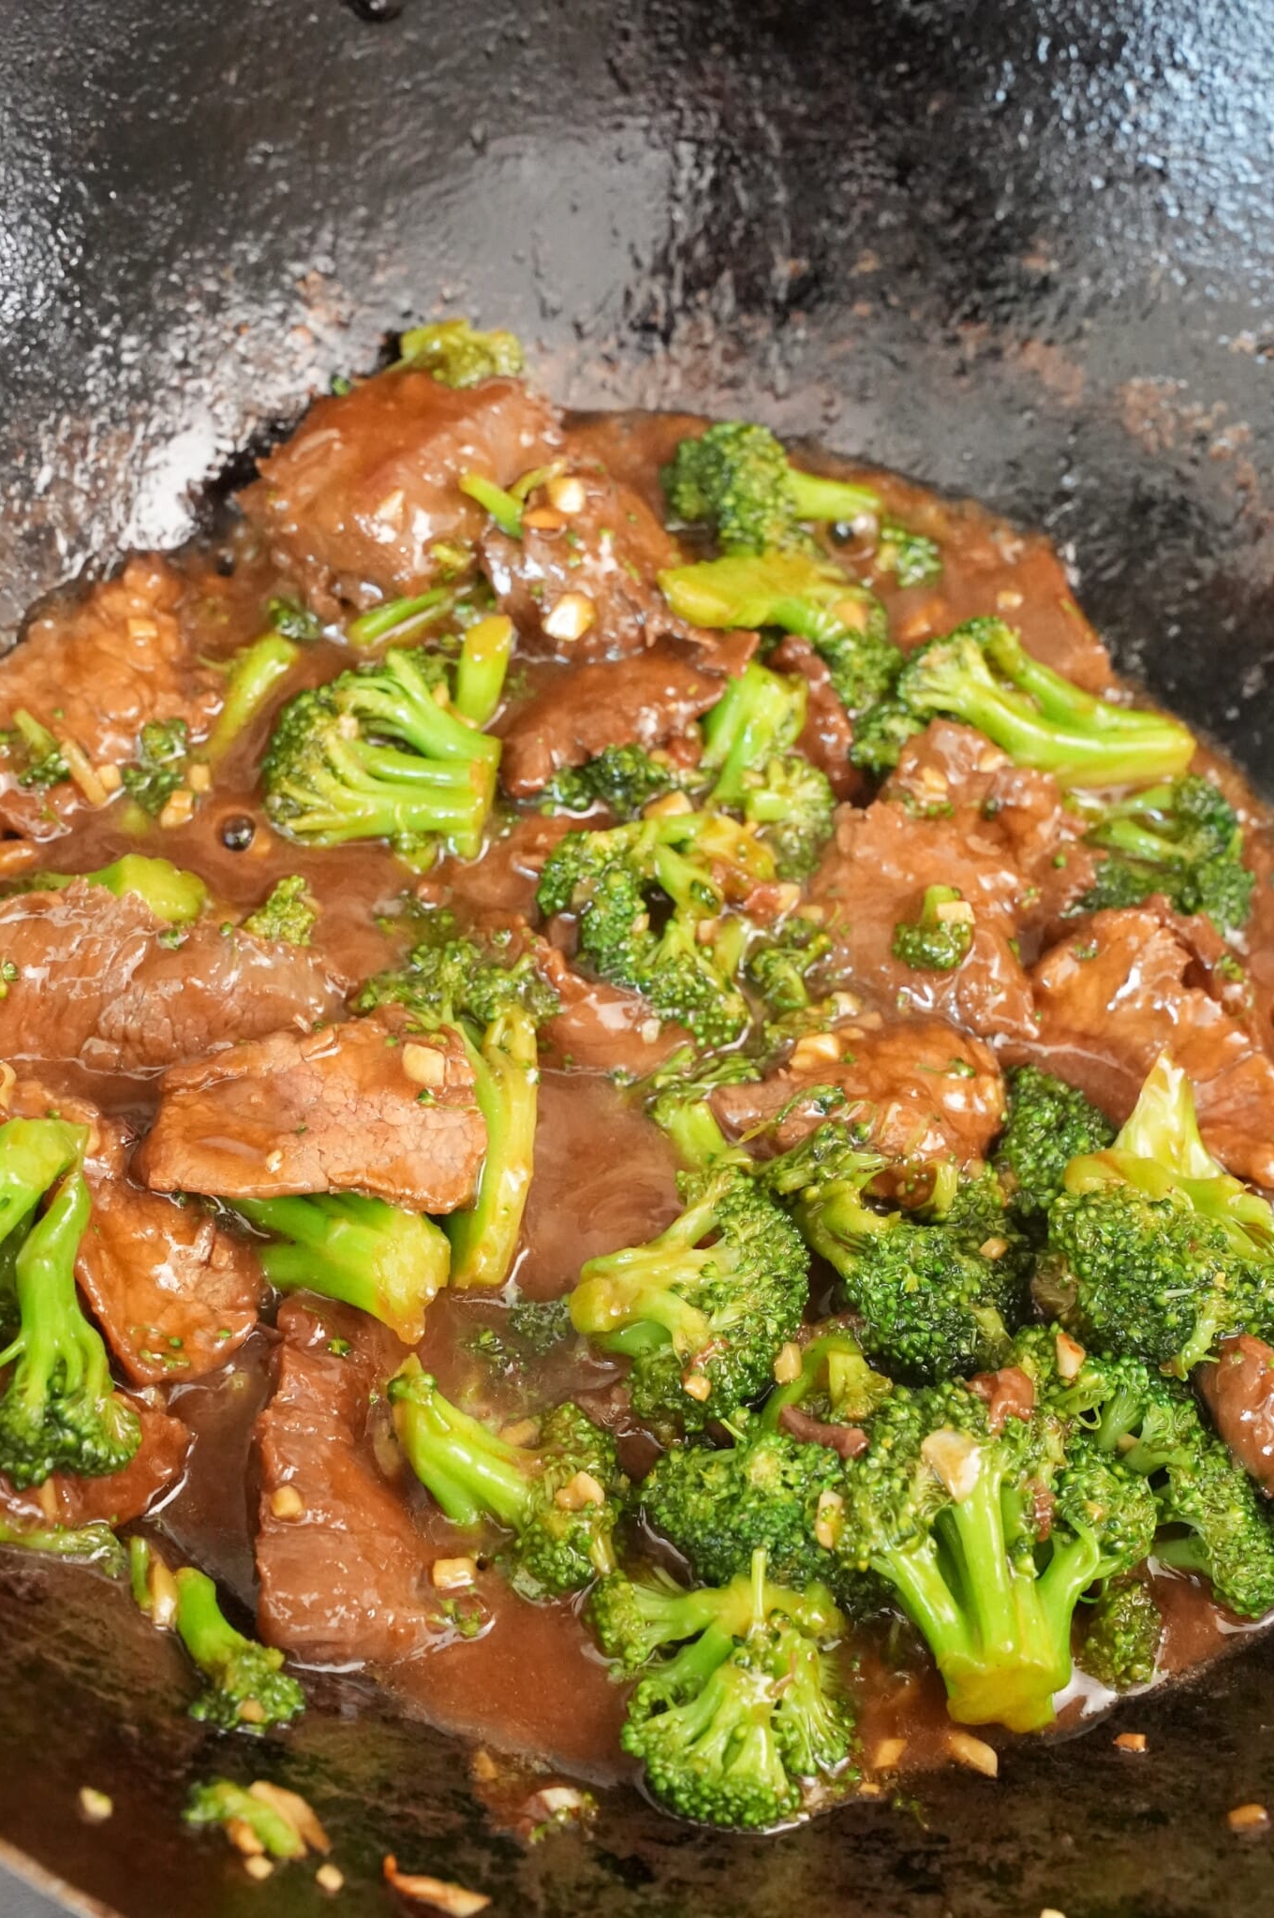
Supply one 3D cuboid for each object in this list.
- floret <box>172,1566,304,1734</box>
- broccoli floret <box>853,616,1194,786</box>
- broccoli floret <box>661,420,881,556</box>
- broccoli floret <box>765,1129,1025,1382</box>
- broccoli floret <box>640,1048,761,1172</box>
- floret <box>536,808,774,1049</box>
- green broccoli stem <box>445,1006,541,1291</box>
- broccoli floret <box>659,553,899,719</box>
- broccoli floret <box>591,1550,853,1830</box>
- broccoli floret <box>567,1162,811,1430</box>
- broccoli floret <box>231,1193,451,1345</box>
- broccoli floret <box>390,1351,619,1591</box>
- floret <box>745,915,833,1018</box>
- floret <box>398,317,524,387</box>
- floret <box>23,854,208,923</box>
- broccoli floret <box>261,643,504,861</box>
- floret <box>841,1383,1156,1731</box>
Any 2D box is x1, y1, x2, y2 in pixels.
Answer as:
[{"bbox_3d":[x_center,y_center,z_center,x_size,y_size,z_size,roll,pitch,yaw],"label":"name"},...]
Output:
[{"bbox_3d":[-0.061,0.106,0.408,0.019,0.018,0.031,-31,52,-22],"label":"floret"},{"bbox_3d":[0.080,-0.054,0.553,0.070,0.028,0.034,9,51,3],"label":"broccoli floret"},{"bbox_3d":[0.030,-0.106,0.601,0.048,0.028,0.029,4,51,-5],"label":"broccoli floret"},{"bbox_3d":[0.045,0.052,0.467,0.035,0.031,0.039,-38,41,-26],"label":"broccoli floret"},{"bbox_3d":[0.012,0.028,0.492,0.020,0.017,0.023,-15,58,-11],"label":"broccoli floret"},{"bbox_3d":[0.004,-0.006,0.520,0.036,0.029,0.041,38,72,26],"label":"floret"},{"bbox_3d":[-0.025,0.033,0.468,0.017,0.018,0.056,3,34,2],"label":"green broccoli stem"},{"bbox_3d":[0.030,-0.069,0.567,0.051,0.026,0.030,26,55,5],"label":"broccoli floret"},{"bbox_3d":[0.014,0.115,0.421,0.036,0.029,0.038,18,74,14],"label":"broccoli floret"},{"bbox_3d":[0.009,0.057,0.447,0.041,0.040,0.044,-2,51,-16],"label":"broccoli floret"},{"bbox_3d":[-0.054,0.052,0.456,0.046,0.025,0.028,14,53,18],"label":"broccoli floret"},{"bbox_3d":[-0.021,0.084,0.430,0.047,0.027,0.030,40,62,20],"label":"broccoli floret"},{"bbox_3d":[0.028,0.002,0.497,0.018,0.017,0.019,-22,97,-16],"label":"floret"},{"bbox_3d":[-0.039,-0.131,0.588,0.024,0.026,0.028,13,33,-51],"label":"floret"},{"bbox_3d":[-0.101,-0.010,0.508,0.040,0.021,0.022,-2,52,2],"label":"floret"},{"bbox_3d":[-0.053,-0.043,0.550,0.049,0.032,0.043,-1,51,-8],"label":"broccoli floret"},{"bbox_3d":[0.057,0.096,0.427,0.048,0.036,0.054,0,75,0],"label":"floret"}]

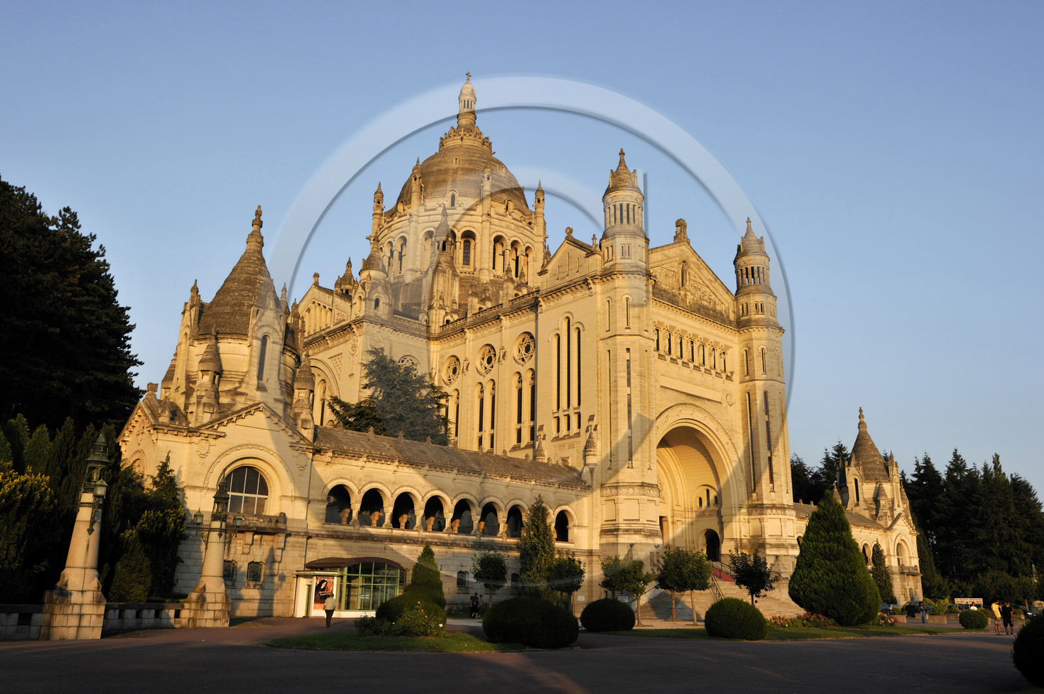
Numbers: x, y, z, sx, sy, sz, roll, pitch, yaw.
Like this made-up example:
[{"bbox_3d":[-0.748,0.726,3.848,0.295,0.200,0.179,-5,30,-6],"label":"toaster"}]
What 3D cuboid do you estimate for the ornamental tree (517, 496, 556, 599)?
[{"bbox_3d":[1.200,17.130,66.281,2.999,9.778,2.999,1,-17,0],"label":"ornamental tree"}]

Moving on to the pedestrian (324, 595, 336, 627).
[{"bbox_3d":[-9.656,13.242,40.832,0.550,1.660,0.380,5,-17,-12],"label":"pedestrian"}]

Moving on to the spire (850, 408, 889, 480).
[{"bbox_3d":[57.471,16.383,136.469,6.900,12.600,6.900,16,-22,-40],"label":"spire"}]

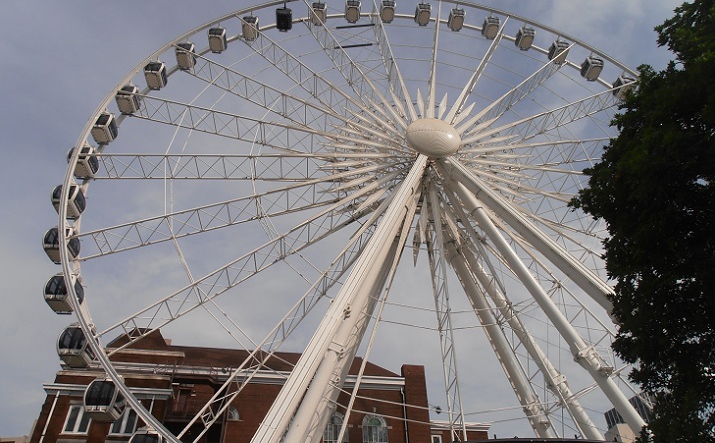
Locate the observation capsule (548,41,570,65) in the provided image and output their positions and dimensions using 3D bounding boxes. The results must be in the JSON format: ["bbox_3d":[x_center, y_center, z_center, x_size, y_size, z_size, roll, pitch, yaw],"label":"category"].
[{"bbox_3d":[23.348,-19.750,57.574,1.900,2.080,1.620,2,-39,-4],"label":"observation capsule"}]

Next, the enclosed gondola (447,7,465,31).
[{"bbox_3d":[11.932,-24.326,59.667,1.700,2.080,1.880,2,-39,-5],"label":"enclosed gondola"}]

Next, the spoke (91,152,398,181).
[{"bbox_3d":[-8.862,-4.490,41.660,25.760,0.450,3.000,0,-39,-7],"label":"spoke"}]

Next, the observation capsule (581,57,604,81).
[{"bbox_3d":[26.443,-17.361,55.984,1.900,2.080,1.620,2,-39,-4],"label":"observation capsule"}]

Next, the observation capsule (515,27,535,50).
[{"bbox_3d":[19.863,-21.774,58.827,1.900,2.080,1.620,2,-39,-4],"label":"observation capsule"}]

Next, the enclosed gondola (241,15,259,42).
[{"bbox_3d":[-11.729,-21.322,54.601,1.700,2.080,1.880,2,-39,-5],"label":"enclosed gondola"}]

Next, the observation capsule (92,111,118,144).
[{"bbox_3d":[-22.235,-8.204,43.724,1.803,1.917,1.761,2,-39,-5],"label":"observation capsule"}]

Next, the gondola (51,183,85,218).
[{"bbox_3d":[-21.897,-1.609,37.886,1.900,2.080,1.620,2,-39,-4],"label":"gondola"}]

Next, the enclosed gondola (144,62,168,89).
[{"bbox_3d":[-19.498,-14.283,48.409,1.900,2.080,1.620,2,-39,-4],"label":"enclosed gondola"}]

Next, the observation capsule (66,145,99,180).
[{"bbox_3d":[-22.614,-4.903,41.047,1.803,1.917,1.761,2,-39,-5],"label":"observation capsule"}]

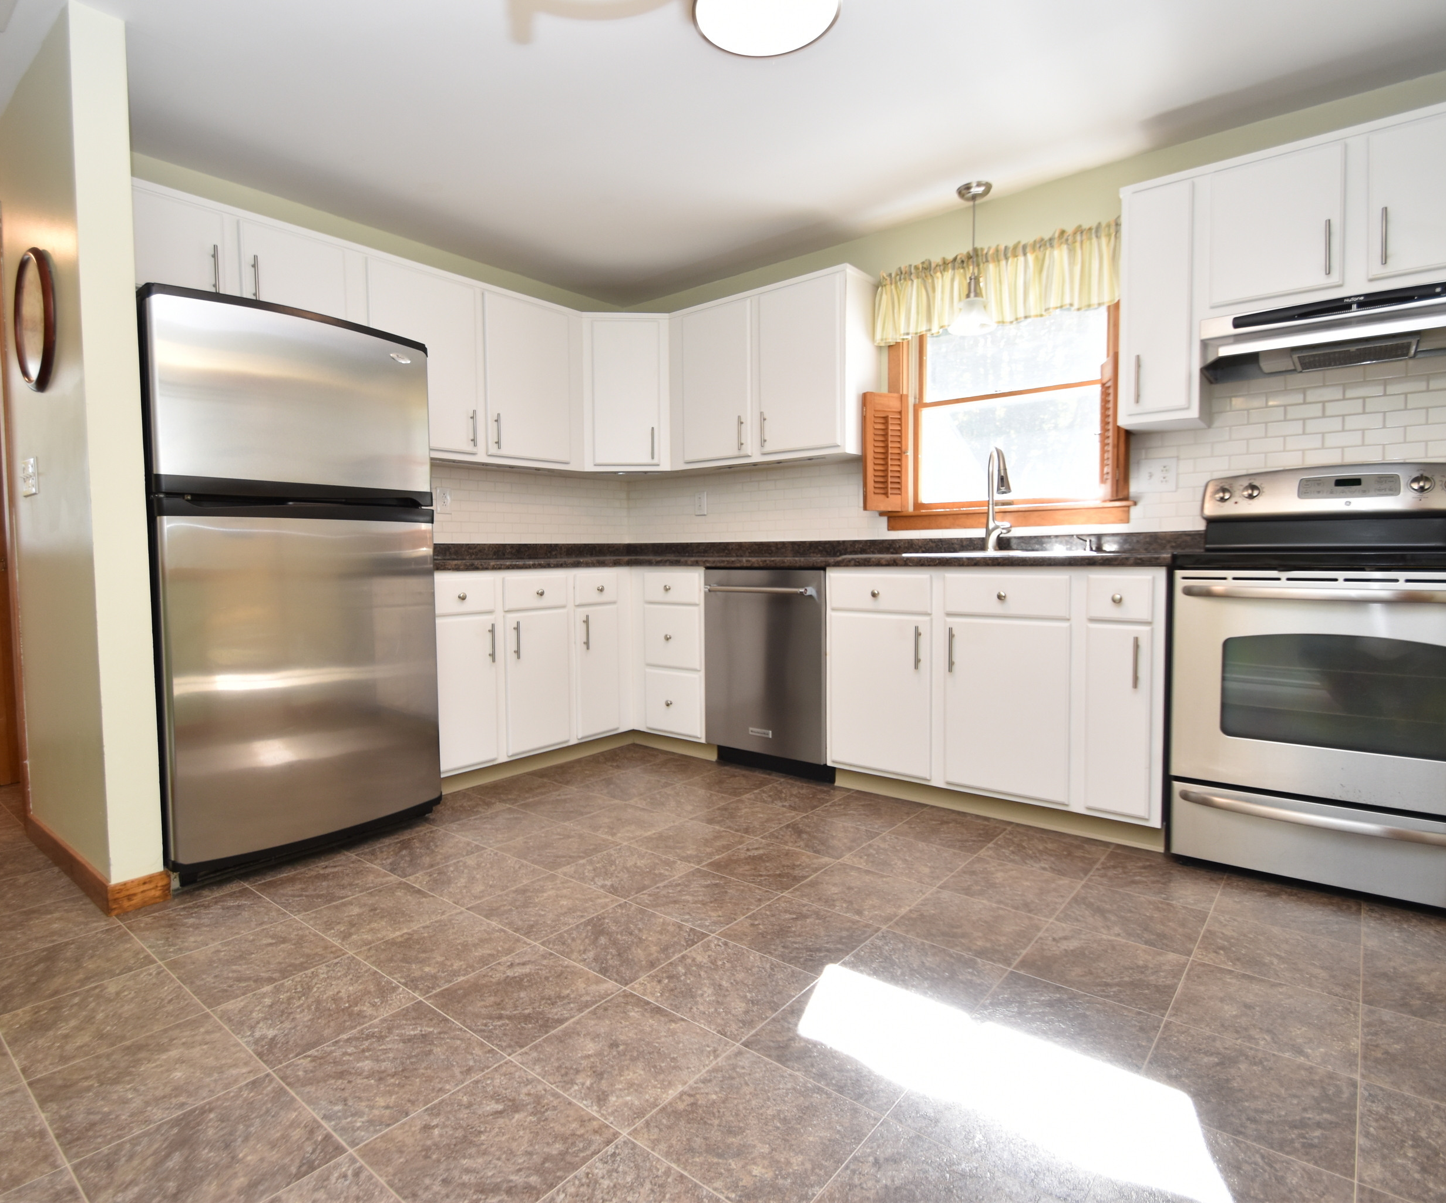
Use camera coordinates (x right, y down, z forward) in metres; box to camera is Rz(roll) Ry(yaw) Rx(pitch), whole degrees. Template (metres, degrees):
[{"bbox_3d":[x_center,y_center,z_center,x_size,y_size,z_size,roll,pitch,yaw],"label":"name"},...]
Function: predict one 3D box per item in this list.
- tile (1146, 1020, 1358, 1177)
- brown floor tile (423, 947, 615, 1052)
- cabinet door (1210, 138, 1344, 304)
[{"bbox_3d":[0.894,0.831,1.271,0.298,0.010,0.298,2,3,38],"label":"tile"},{"bbox_3d":[-0.422,0.845,1.609,0.303,0.010,0.300,2,4,38],"label":"brown floor tile"},{"bbox_3d":[1.674,-1.130,2.283,0.331,0.414,0.020,2,4,38],"label":"cabinet door"}]

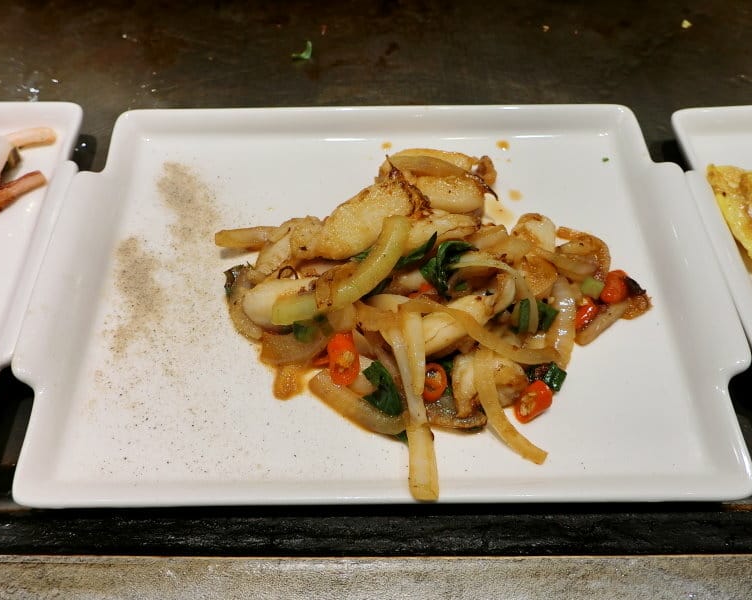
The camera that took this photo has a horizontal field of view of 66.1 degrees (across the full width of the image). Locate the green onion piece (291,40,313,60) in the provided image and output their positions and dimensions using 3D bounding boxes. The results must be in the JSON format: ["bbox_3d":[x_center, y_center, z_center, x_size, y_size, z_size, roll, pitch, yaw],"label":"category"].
[{"bbox_3d":[-0.052,-0.175,0.405,0.015,0.006,0.013,0,60,0],"label":"green onion piece"}]

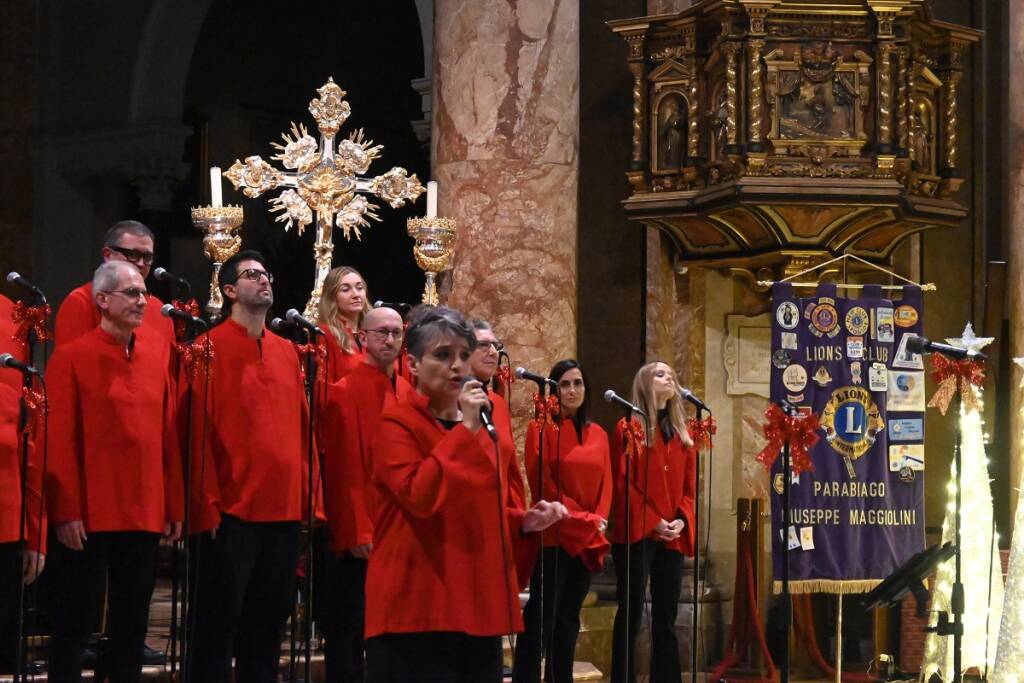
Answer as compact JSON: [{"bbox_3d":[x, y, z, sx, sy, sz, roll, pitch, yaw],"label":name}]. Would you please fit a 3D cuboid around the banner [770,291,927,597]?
[{"bbox_3d":[1.411,0.409,9.000,0.700,1.310,0.060,1,-3,-14],"label":"banner"}]

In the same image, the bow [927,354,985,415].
[{"bbox_3d":[1.268,0.123,6.100,0.160,0.170,0.080,1,-2,-6],"label":"bow"}]

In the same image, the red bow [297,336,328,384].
[{"bbox_3d":[-0.762,0.076,8.150,0.120,0.180,0.070,2,-3,-30],"label":"red bow"}]

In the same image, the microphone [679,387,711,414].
[{"bbox_3d":[0.828,0.271,9.650,0.050,0.050,0.190,2,22,-44],"label":"microphone"}]

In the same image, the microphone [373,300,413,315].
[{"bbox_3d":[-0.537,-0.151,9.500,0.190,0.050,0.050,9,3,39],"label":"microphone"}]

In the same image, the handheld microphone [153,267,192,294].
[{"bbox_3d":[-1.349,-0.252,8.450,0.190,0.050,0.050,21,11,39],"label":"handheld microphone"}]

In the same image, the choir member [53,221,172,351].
[{"bbox_3d":[-1.589,0.398,8.473,0.520,1.760,0.340,1,-2,-33],"label":"choir member"}]

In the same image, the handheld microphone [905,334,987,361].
[{"bbox_3d":[1.239,0.021,6.100,0.225,0.052,0.052,9,-1,9],"label":"handheld microphone"}]

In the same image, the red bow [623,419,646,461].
[{"bbox_3d":[0.537,0.429,9.350,0.150,0.182,0.080,2,-2,-42],"label":"red bow"}]

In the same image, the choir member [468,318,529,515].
[{"bbox_3d":[-0.150,0.748,8.464,0.500,1.680,0.340,3,-3,-38],"label":"choir member"}]

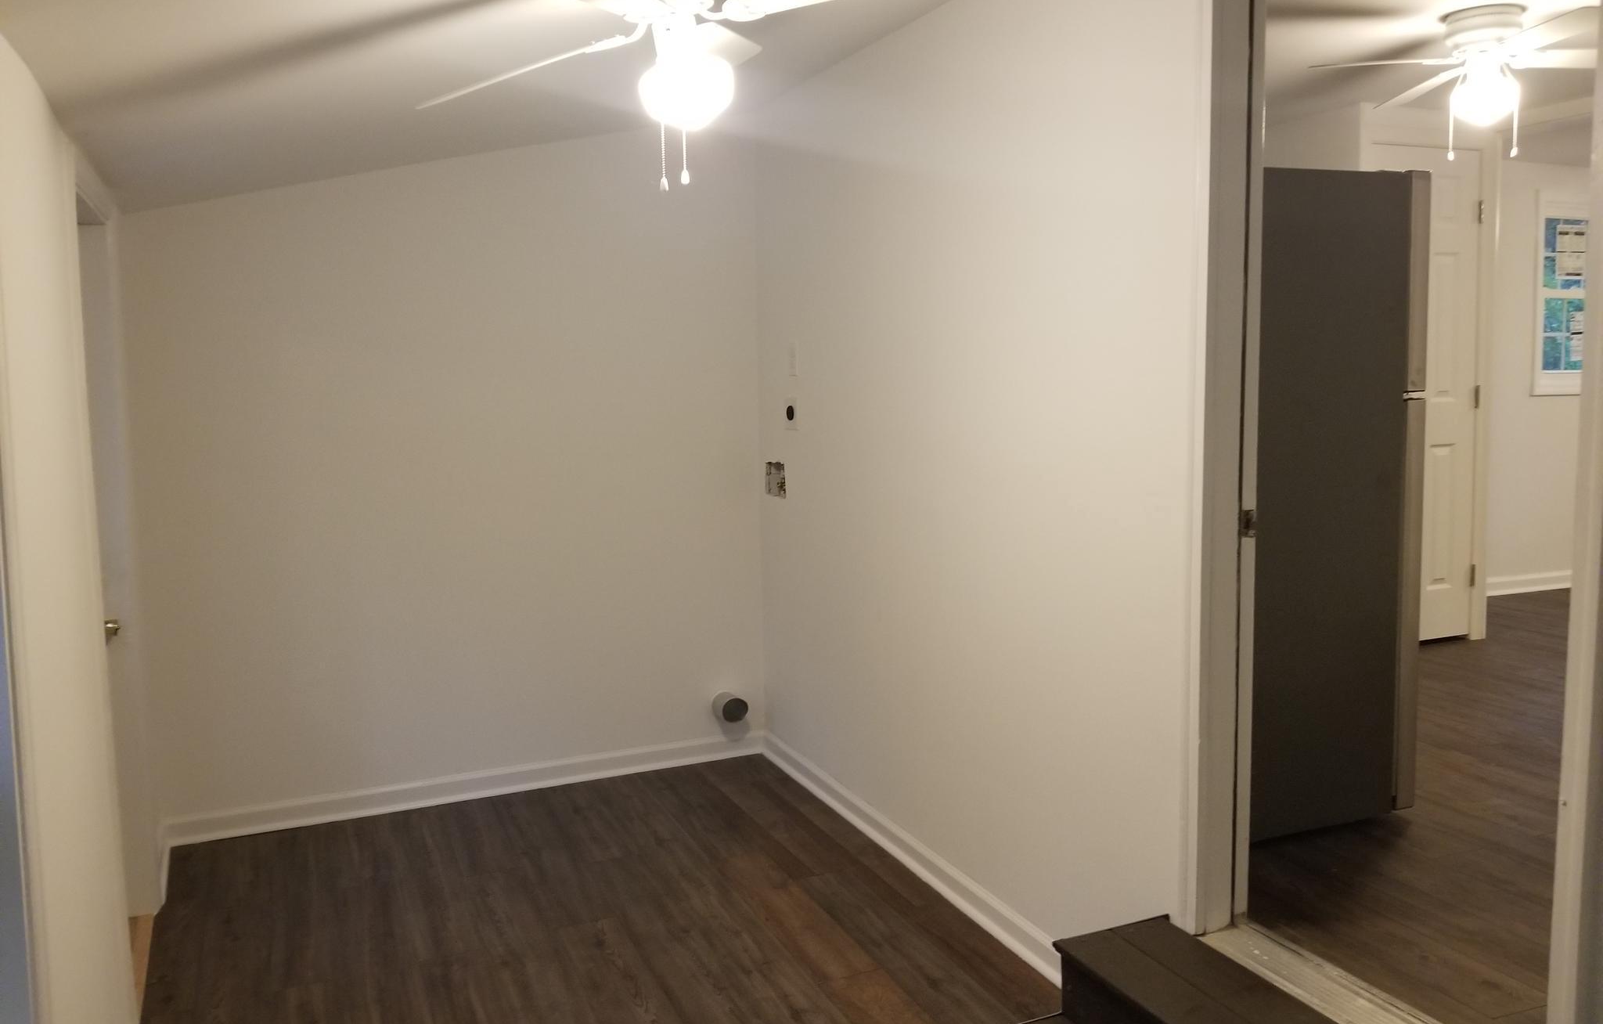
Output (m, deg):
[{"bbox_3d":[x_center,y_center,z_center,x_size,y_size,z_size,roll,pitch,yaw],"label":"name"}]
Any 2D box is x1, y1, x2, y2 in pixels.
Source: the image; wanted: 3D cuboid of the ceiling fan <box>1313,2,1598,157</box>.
[{"bbox_3d":[2.007,-1.262,3.557,1.060,0.400,1.060,-2,6,-5],"label":"ceiling fan"}]

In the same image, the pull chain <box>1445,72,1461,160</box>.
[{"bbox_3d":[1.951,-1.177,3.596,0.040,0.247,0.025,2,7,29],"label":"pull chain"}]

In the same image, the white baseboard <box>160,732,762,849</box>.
[{"bbox_3d":[-1.151,1.020,4.513,2.172,0.090,0.020,-4,7,-24],"label":"white baseboard"}]

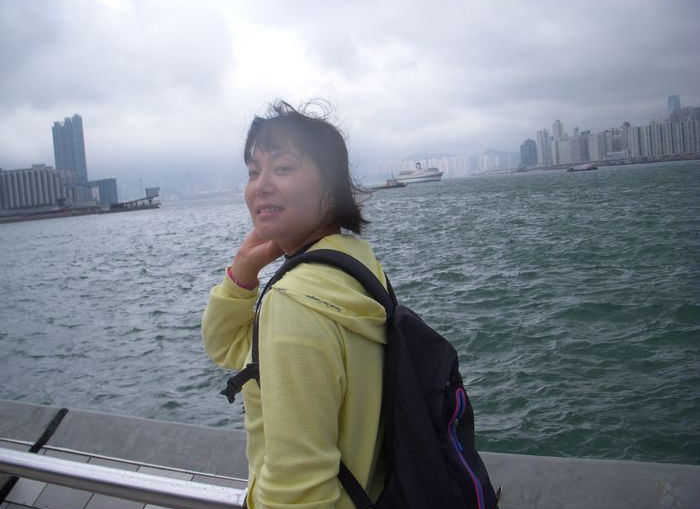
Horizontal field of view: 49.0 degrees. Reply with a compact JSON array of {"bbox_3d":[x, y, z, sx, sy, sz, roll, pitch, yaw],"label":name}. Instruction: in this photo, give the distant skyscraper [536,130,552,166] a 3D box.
[{"bbox_3d":[729.000,-393.950,2880.000,46.000,146.000,36.000,-4,5,13],"label":"distant skyscraper"}]

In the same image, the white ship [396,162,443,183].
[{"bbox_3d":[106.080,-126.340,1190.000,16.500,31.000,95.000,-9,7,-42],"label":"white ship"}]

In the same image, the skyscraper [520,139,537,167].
[{"bbox_3d":[636.500,-354.660,2740.000,50.000,108.000,42.000,-4,5,13],"label":"skyscraper"}]

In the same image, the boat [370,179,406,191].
[{"bbox_3d":[29.290,-53.080,580.000,27.000,6.800,7.000,-3,5,18],"label":"boat"}]

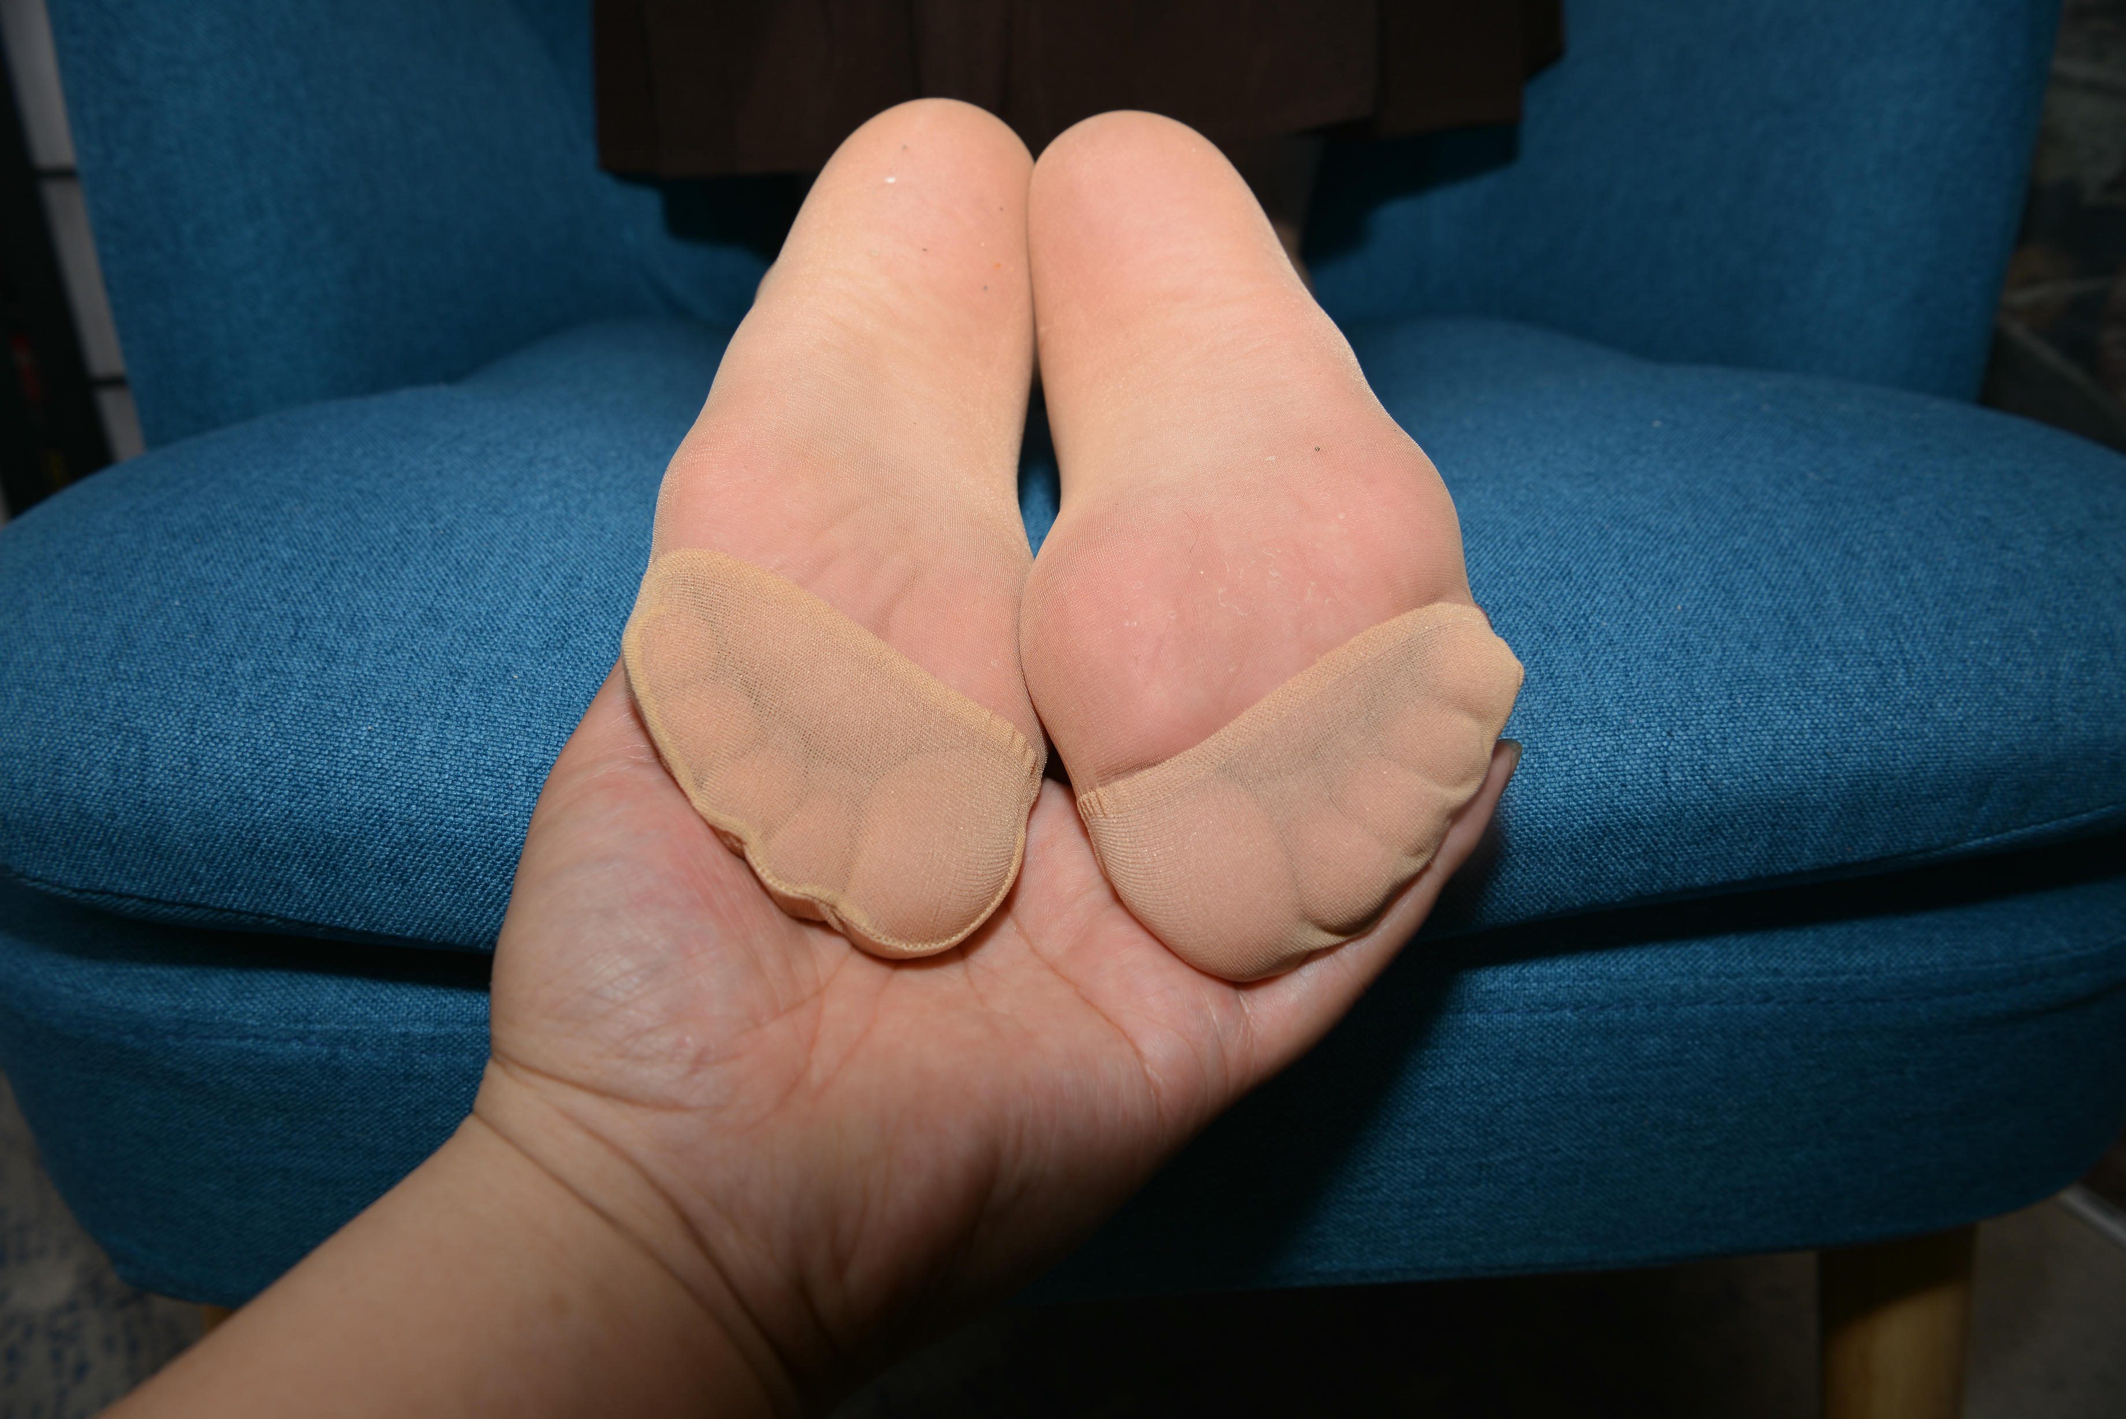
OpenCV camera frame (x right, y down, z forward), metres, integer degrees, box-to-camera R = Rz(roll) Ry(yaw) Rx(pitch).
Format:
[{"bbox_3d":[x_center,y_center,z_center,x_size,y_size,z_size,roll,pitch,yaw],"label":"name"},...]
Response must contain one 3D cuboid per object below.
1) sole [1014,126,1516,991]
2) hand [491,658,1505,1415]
[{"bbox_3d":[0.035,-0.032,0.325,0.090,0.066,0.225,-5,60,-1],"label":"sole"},{"bbox_3d":[-0.003,0.033,0.257,0.175,0.055,0.115,-27,65,-20],"label":"hand"}]

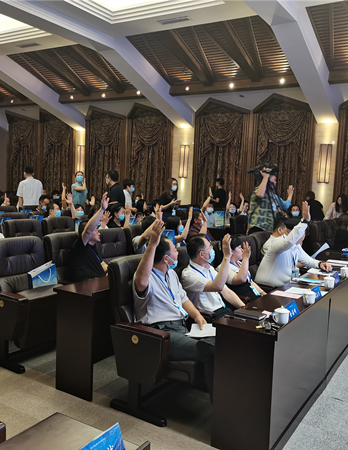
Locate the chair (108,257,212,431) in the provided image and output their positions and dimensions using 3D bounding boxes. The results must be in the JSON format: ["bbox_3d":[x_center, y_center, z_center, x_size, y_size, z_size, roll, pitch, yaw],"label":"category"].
[{"bbox_3d":[-0.012,0.756,3.190,0.680,1.025,0.650,6,6,32],"label":"chair"}]

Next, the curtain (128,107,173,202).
[{"bbox_3d":[-0.829,-1.736,14.501,1.468,3.993,0.220,5,5,31],"label":"curtain"}]

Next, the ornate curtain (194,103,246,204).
[{"bbox_3d":[1.236,-1.450,12.488,1.505,3.710,0.250,6,6,32],"label":"ornate curtain"}]

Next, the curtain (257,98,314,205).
[{"bbox_3d":[2.596,-1.201,10.842,1.350,3.450,0.250,6,7,33],"label":"curtain"}]

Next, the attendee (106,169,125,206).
[{"bbox_3d":[-1.086,-0.110,8.101,0.360,1.720,0.480,6,7,33],"label":"attendee"}]

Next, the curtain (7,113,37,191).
[{"bbox_3d":[-5.426,-2.078,16.116,1.350,3.500,0.250,6,7,33],"label":"curtain"}]

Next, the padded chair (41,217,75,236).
[{"bbox_3d":[-1.376,0.432,6.047,0.600,1.015,0.650,6,6,32],"label":"padded chair"}]

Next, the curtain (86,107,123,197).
[{"bbox_3d":[-2.098,-1.715,13.928,1.350,3.500,0.250,6,7,33],"label":"curtain"}]

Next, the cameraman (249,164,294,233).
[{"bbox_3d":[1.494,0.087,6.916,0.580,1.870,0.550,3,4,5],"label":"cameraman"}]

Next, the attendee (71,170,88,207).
[{"bbox_3d":[-1.978,-0.264,9.378,0.480,1.690,0.360,1,6,-21],"label":"attendee"}]

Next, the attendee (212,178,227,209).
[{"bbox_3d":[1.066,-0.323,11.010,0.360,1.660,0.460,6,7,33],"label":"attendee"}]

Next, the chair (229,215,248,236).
[{"bbox_3d":[1.318,0.339,7.826,0.650,1.050,0.600,6,7,33],"label":"chair"}]

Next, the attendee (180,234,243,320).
[{"bbox_3d":[0.408,0.666,3.665,0.740,1.220,0.560,6,7,33],"label":"attendee"}]

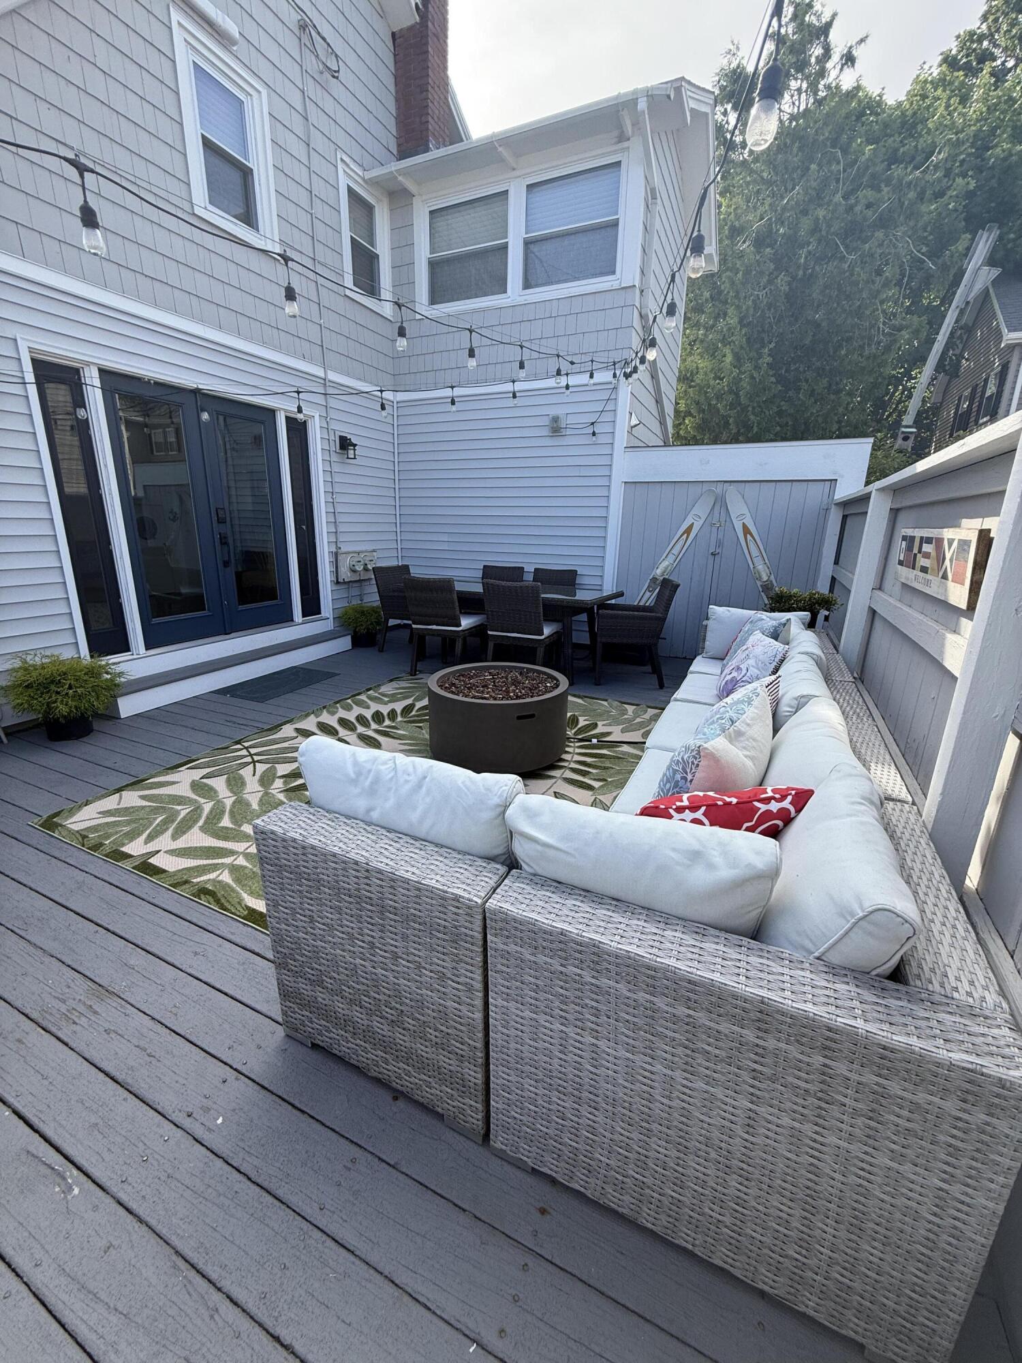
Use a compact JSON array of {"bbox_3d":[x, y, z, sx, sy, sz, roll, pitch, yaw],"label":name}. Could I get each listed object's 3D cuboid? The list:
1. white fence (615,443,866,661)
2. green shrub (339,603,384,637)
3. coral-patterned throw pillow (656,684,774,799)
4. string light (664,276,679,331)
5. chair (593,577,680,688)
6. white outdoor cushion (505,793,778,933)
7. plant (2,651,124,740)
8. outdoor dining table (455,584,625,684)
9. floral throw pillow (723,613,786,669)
[{"bbox_3d":[2.059,-1.209,5.314,2.100,2.050,0.100,8,18,24],"label":"white fence"},{"bbox_3d":[-1.665,-0.721,6.200,0.500,0.310,0.500,9,18,24],"label":"green shrub"},{"bbox_3d":[0.767,0.247,1.978,0.440,0.410,0.180,-11,37,-36],"label":"coral-patterned throw pillow"},{"bbox_3d":[0.606,-1.433,2.095,0.046,0.183,0.046,9,17,24],"label":"string light"},{"bbox_3d":[1.057,-0.437,4.717,0.640,0.875,0.580,4,16,11],"label":"chair"},{"bbox_3d":[0.258,0.438,1.164,0.520,0.390,0.175,9,29,24],"label":"white outdoor cushion"},{"bbox_3d":[-2.730,0.106,3.409,0.560,0.460,0.560,9,17,24],"label":"plant"},{"bbox_3d":[-0.028,-0.509,5.160,1.860,0.730,0.930,8,18,24],"label":"outdoor dining table"},{"bbox_3d":[1.596,-0.220,3.588,0.150,0.420,0.440,20,14,-8],"label":"floral throw pillow"}]

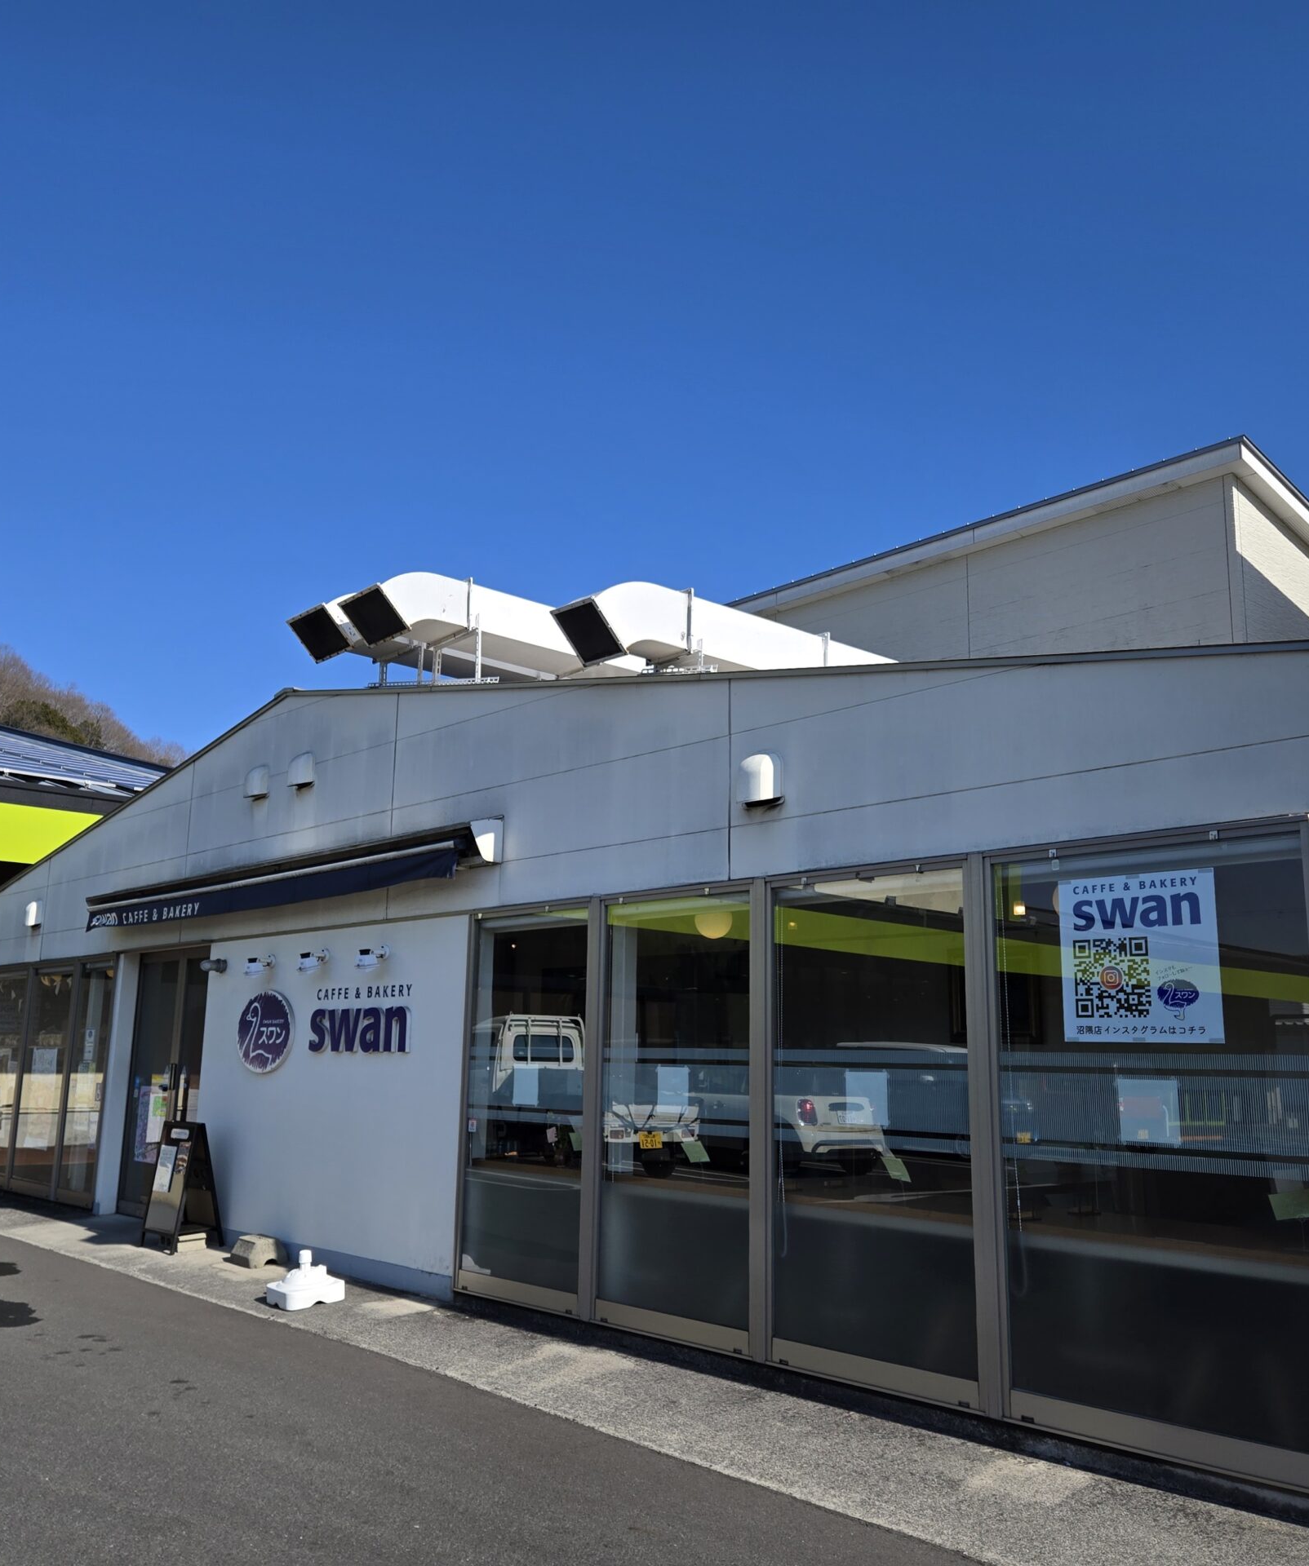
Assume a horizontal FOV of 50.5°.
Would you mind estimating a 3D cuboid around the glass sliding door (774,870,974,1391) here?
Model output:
[{"bbox_3d":[0.871,1.388,5.713,0.070,2.000,1.070,12,-16,-41],"label":"glass sliding door"}]

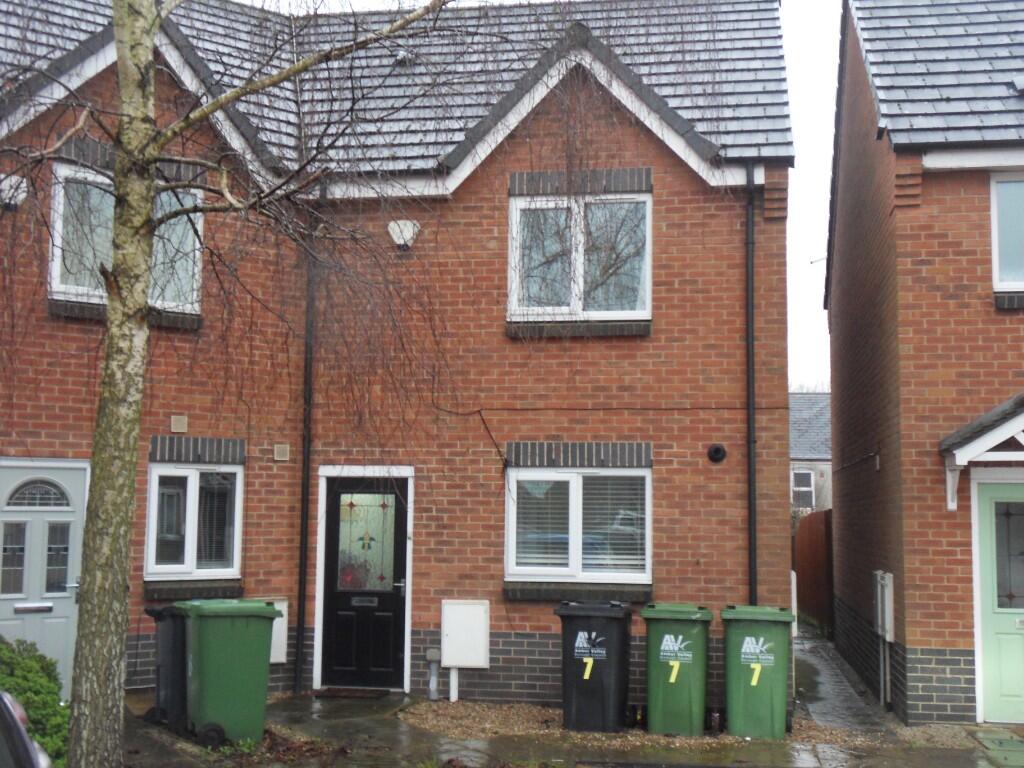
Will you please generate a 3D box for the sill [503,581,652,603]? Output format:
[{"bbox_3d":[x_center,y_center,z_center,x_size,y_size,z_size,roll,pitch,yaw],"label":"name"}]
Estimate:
[{"bbox_3d":[0.608,1.892,12.104,1.345,0.150,0.150,0,-5,8],"label":"sill"}]

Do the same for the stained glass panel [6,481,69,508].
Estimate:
[{"bbox_3d":[-3.982,0.923,11.190,0.512,0.218,0.030,5,-7,-35],"label":"stained glass panel"}]

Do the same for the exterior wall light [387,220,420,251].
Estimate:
[{"bbox_3d":[-1.019,-1.406,12.564,0.290,0.275,0.110,0,-5,8],"label":"exterior wall light"}]

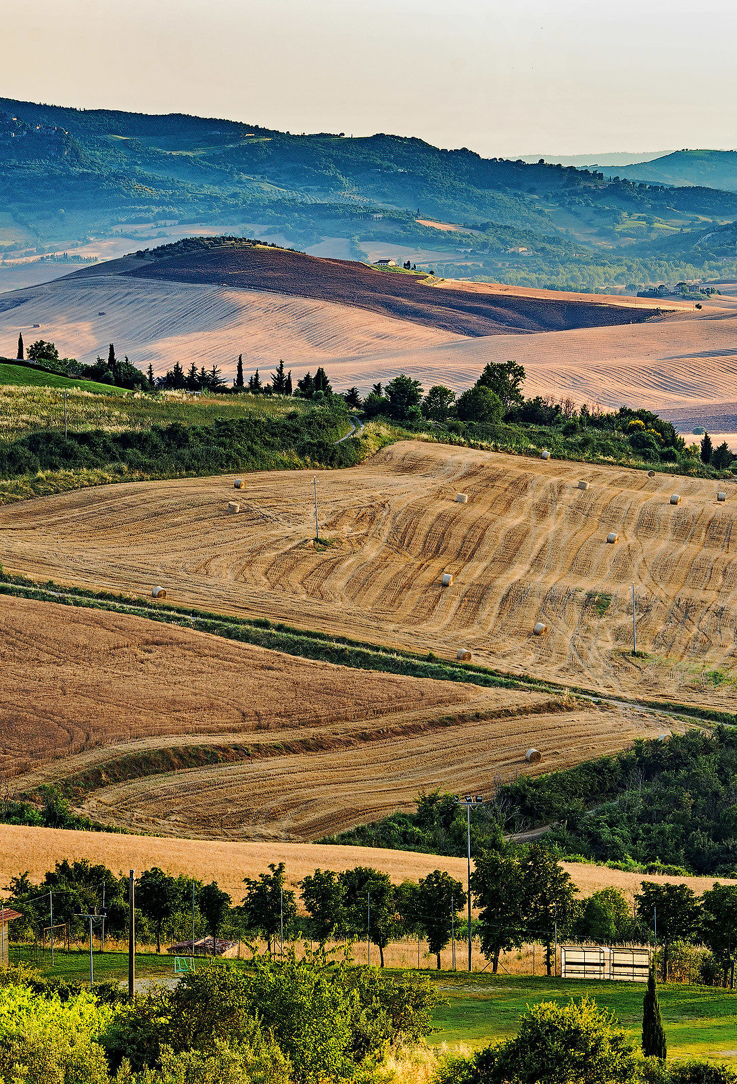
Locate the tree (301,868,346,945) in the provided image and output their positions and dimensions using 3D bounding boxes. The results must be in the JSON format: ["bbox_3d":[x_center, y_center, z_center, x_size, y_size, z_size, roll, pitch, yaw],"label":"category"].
[{"bbox_3d":[-3.260,26.690,392.500,3.350,6.790,3.250,0,4,0],"label":"tree"}]

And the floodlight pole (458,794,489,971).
[{"bbox_3d":[7.333,24.016,388.000,2.150,12.500,0.500,1,4,22],"label":"floodlight pole"}]

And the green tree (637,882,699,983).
[{"bbox_3d":[20.779,27.079,382.000,4.310,7.080,4.310,0,4,0],"label":"green tree"}]

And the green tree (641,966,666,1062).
[{"bbox_3d":[18.080,29.810,349.000,1.490,6.360,1.440,0,4,0],"label":"green tree"}]

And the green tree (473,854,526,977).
[{"bbox_3d":[9.143,26.006,387.000,3.920,8.790,3.920,0,4,0],"label":"green tree"}]

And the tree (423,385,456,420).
[{"bbox_3d":[12.792,-25.243,1000.000,5.990,6.490,5.990,0,4,0],"label":"tree"}]

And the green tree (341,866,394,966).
[{"bbox_3d":[-0.050,26.620,391.000,3.790,7.120,3.670,0,4,0],"label":"green tree"}]

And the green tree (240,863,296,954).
[{"bbox_3d":[-7.130,26.520,394.000,4.000,6.990,3.880,0,4,0],"label":"green tree"}]

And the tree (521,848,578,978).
[{"bbox_3d":[12.544,25.872,386.000,4.180,9.170,4.180,0,4,0],"label":"tree"}]

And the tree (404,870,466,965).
[{"bbox_3d":[4.730,26.740,390.500,4.320,6.930,4.190,0,4,0],"label":"tree"}]

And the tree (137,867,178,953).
[{"bbox_3d":[-15.619,27.186,407.000,3.380,6.460,3.380,0,4,0],"label":"tree"}]

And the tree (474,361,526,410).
[{"bbox_3d":[24.213,-28.078,1015.000,9.830,10.580,9.830,0,4,0],"label":"tree"}]

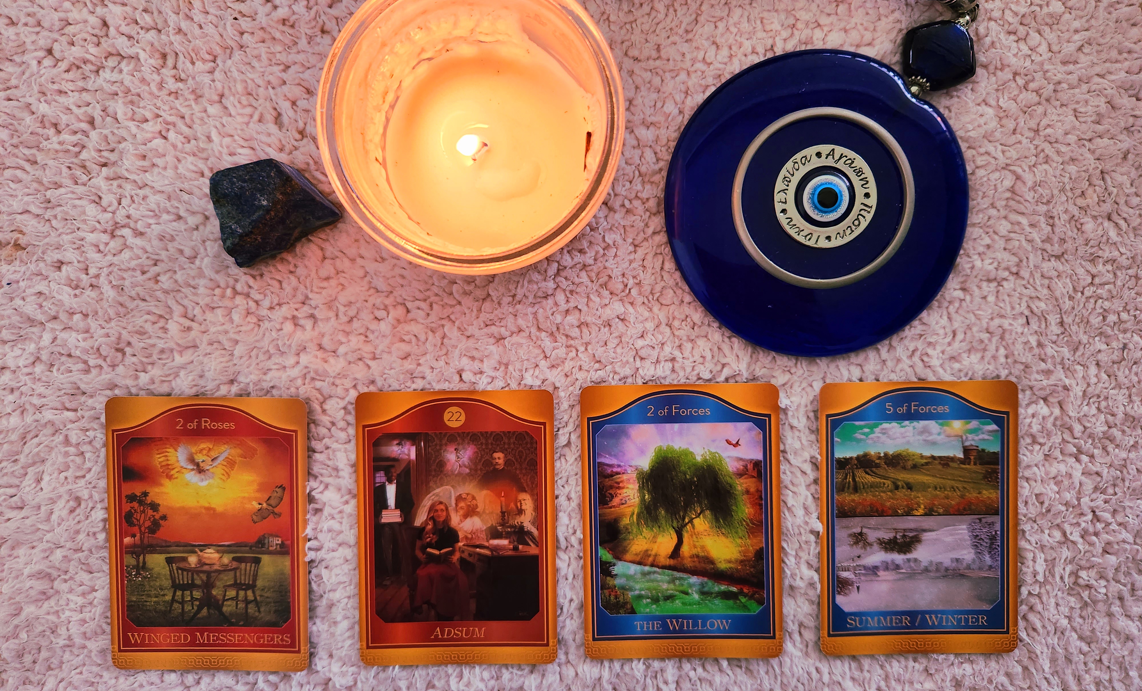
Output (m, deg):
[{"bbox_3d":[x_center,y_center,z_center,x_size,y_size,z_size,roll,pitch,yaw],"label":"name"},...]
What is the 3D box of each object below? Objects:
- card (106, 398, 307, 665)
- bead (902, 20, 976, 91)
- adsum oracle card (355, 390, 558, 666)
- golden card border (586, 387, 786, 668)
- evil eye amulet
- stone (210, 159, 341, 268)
[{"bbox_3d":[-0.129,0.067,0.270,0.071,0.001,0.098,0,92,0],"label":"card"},{"bbox_3d":[0.126,-0.099,0.258,0.025,0.014,0.023,-3,92,0],"label":"bead"},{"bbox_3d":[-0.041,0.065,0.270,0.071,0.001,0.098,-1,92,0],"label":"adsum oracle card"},{"bbox_3d":[0.040,0.063,0.270,0.071,0.001,0.098,-1,92,0],"label":"golden card border"},{"bbox_3d":[0.086,-0.049,0.263,0.105,0.009,0.105,42,91,-1],"label":"evil eye amulet"},{"bbox_3d":[-0.102,-0.049,0.254,0.040,0.025,0.033,-26,92,1],"label":"stone"}]

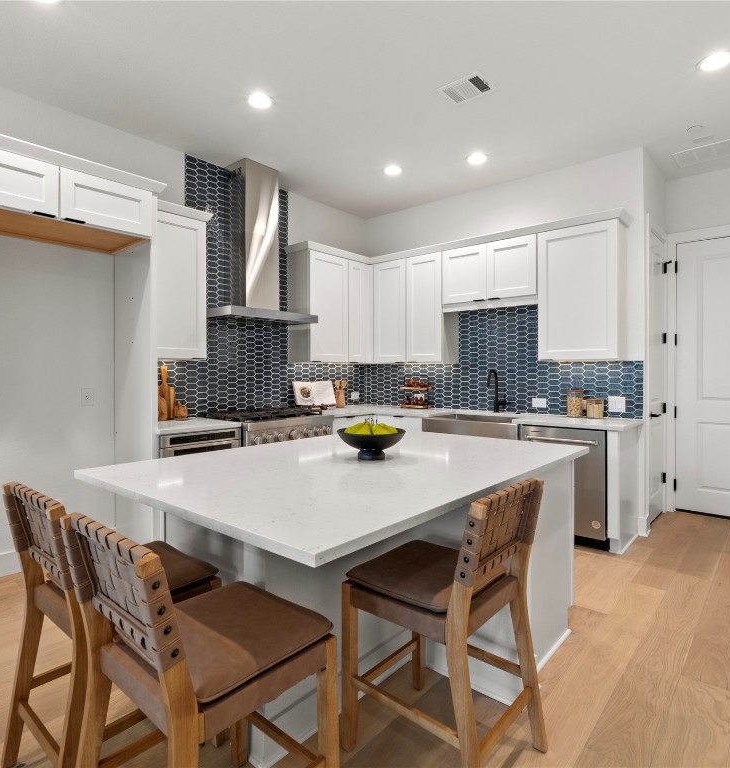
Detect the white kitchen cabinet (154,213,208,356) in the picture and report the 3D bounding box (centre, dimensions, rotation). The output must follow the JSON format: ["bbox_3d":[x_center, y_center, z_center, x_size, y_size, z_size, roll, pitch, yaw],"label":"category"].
[{"bbox_3d":[-1.501,-0.714,3.625,0.325,1.060,0.495,1,2,41],"label":"white kitchen cabinet"}]

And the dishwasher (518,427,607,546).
[{"bbox_3d":[1.633,0.755,3.756,0.614,0.873,0.610,1,2,41],"label":"dishwasher"}]

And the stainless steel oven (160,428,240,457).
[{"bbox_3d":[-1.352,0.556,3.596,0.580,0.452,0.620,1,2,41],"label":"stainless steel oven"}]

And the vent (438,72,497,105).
[{"bbox_3d":[0.645,-1.833,3.005,0.285,0.025,0.240,1,2,41],"label":"vent"}]

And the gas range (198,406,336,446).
[{"bbox_3d":[-0.819,0.724,4.157,0.685,0.930,0.920,1,2,41],"label":"gas range"}]

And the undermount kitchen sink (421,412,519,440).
[{"bbox_3d":[1.014,0.418,4.222,0.885,0.240,0.545,1,2,41],"label":"undermount kitchen sink"}]

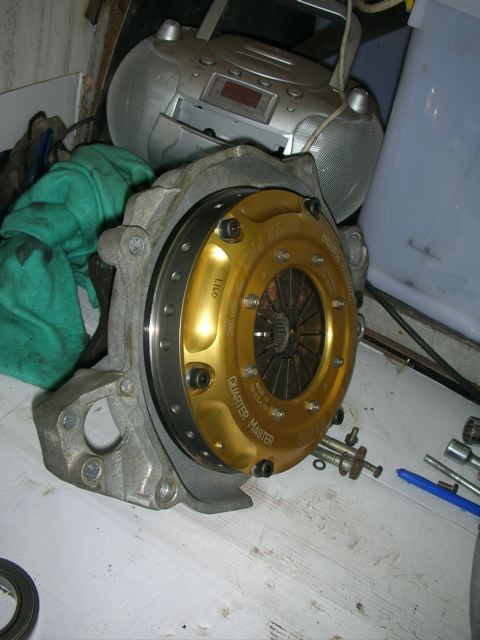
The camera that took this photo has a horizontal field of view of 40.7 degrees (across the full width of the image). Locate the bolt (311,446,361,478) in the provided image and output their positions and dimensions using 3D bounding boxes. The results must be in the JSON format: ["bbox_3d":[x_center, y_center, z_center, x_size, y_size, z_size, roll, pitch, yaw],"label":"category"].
[{"bbox_3d":[0.080,0.124,0.584,0.057,0.019,0.019,21,36,7],"label":"bolt"}]

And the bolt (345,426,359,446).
[{"bbox_3d":[0.108,0.109,0.613,0.012,0.019,0.012,26,37,12],"label":"bolt"}]

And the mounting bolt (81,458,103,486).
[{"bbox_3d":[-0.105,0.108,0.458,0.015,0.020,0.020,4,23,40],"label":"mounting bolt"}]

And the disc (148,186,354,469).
[{"bbox_3d":[0.025,0.009,0.494,0.052,0.218,0.218,4,23,40],"label":"disc"}]

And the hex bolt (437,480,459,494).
[{"bbox_3d":[0.191,0.153,0.596,0.018,0.011,0.011,21,36,6],"label":"hex bolt"}]

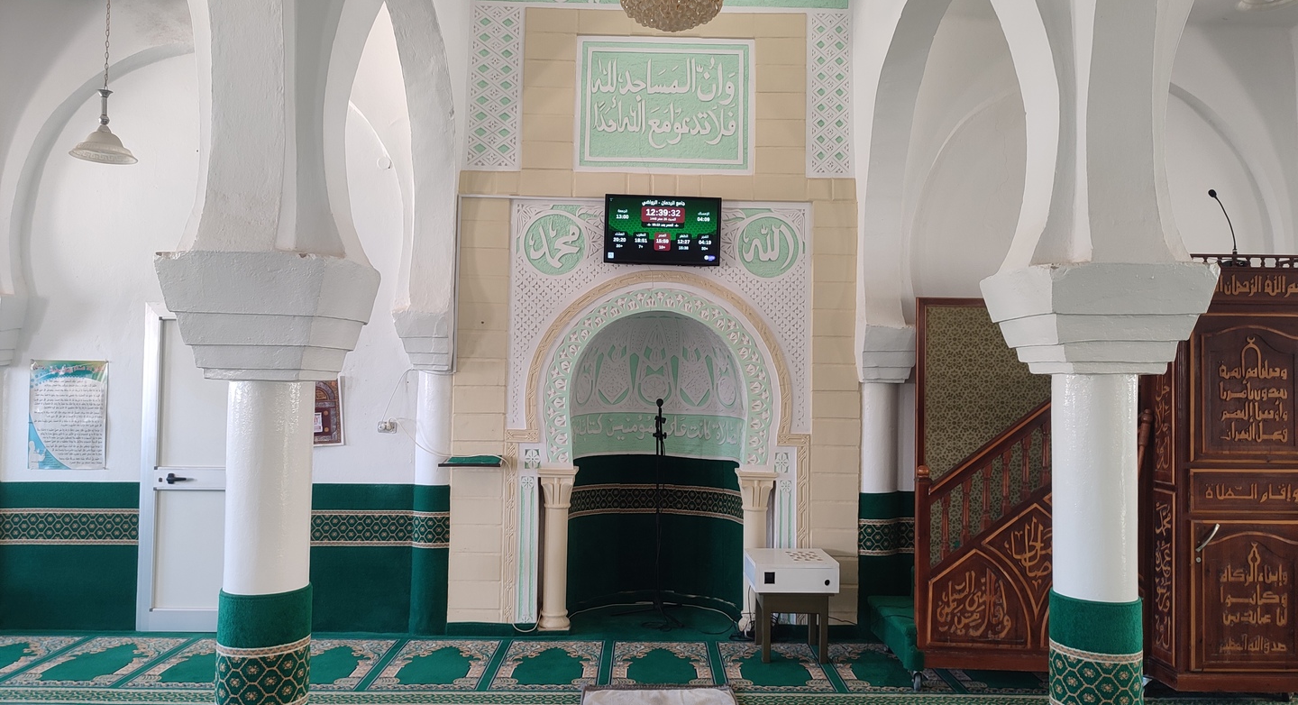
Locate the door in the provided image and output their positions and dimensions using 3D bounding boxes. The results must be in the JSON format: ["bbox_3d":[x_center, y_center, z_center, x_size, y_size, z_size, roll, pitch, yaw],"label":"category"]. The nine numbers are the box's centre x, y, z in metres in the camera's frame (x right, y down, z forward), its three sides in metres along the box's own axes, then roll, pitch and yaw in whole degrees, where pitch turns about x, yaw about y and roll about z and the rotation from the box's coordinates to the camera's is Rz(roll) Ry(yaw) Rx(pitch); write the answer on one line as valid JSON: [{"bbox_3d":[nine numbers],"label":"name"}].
[{"bbox_3d":[-2.788,0.739,5.764,0.920,2.090,0.090,1,-1,-1],"label":"door"}]

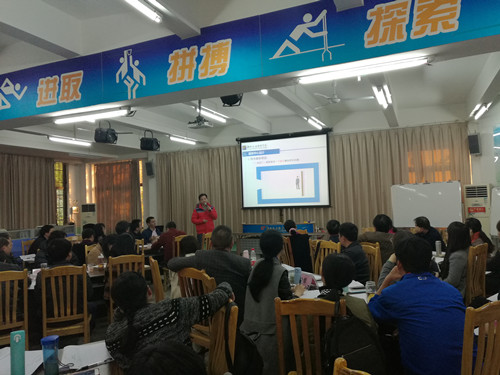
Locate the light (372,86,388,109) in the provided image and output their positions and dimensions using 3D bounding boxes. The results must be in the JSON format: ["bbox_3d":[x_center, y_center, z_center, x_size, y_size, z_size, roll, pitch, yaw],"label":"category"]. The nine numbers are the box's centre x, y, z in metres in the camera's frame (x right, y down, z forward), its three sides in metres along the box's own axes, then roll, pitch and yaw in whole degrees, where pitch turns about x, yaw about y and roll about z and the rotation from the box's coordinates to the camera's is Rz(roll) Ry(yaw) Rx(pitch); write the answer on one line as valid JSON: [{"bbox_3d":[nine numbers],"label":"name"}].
[{"bbox_3d":[2.093,-1.352,6.083,0.100,0.090,1.230,-3,-2,24],"label":"light"}]

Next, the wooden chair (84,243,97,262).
[{"bbox_3d":[-2.177,1.371,5.965,0.500,0.980,0.430,-4,-3,41],"label":"wooden chair"}]

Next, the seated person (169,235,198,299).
[{"bbox_3d":[-0.590,1.133,4.150,0.480,1.220,0.660,-4,-2,37],"label":"seated person"}]

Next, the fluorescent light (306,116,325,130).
[{"bbox_3d":[1.402,-1.330,8.138,0.180,0.100,1.220,-3,-2,23],"label":"fluorescent light"}]

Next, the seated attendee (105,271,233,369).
[{"bbox_3d":[-0.470,1.074,2.300,0.720,1.200,0.680,-2,-2,-20],"label":"seated attendee"}]

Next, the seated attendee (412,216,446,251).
[{"bbox_3d":[2.575,1.059,5.727,0.720,1.251,0.520,-2,-2,-6],"label":"seated attendee"}]

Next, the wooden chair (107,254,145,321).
[{"bbox_3d":[-1.507,1.316,4.719,0.440,1.025,0.520,-1,-2,-26],"label":"wooden chair"}]

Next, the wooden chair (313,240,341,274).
[{"bbox_3d":[0.886,1.250,5.304,0.520,0.980,0.430,-1,-2,-27],"label":"wooden chair"}]

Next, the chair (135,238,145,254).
[{"bbox_3d":[-2.052,1.400,6.950,0.430,0.980,0.500,-2,-2,-5],"label":"chair"}]

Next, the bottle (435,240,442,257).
[{"bbox_3d":[2.568,0.827,5.323,0.073,0.195,0.073,-3,-2,24],"label":"bottle"}]

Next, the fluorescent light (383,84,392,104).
[{"bbox_3d":[2.112,-1.424,5.970,0.070,0.060,1.200,-4,-2,22],"label":"fluorescent light"}]

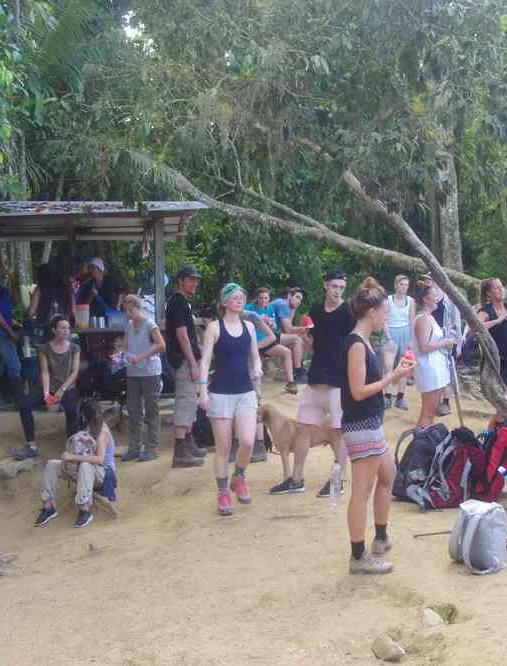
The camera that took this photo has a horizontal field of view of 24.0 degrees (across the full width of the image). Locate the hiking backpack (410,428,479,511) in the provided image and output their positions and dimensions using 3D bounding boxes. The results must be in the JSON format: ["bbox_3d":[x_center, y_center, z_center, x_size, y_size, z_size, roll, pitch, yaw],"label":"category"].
[{"bbox_3d":[1.422,0.988,8.700,0.380,0.570,0.330,7,0,-30],"label":"hiking backpack"}]

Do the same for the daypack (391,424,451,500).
[{"bbox_3d":[1.260,0.980,9.000,0.300,0.500,0.310,13,2,17],"label":"daypack"}]

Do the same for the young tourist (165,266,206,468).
[{"bbox_3d":[-0.600,0.300,10.600,0.360,1.770,0.480,1,2,19],"label":"young tourist"}]

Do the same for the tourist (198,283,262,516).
[{"bbox_3d":[-0.163,0.464,8.450,0.460,1.640,0.480,0,2,-7],"label":"tourist"}]

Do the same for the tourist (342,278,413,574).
[{"bbox_3d":[0.705,0.505,6.800,0.420,1.650,0.480,0,2,5],"label":"tourist"}]

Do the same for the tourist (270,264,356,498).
[{"bbox_3d":[0.450,0.380,9.250,0.660,1.750,0.420,1,2,14],"label":"tourist"}]

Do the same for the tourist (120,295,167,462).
[{"bbox_3d":[-1.028,0.421,11.150,0.430,1.550,0.330,1,2,34],"label":"tourist"}]

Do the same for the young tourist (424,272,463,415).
[{"bbox_3d":[2.290,0.130,14.500,0.500,1.710,0.360,1,2,30],"label":"young tourist"}]

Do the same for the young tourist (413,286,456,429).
[{"bbox_3d":[1.685,0.333,11.050,0.380,1.620,0.430,0,2,-7],"label":"young tourist"}]

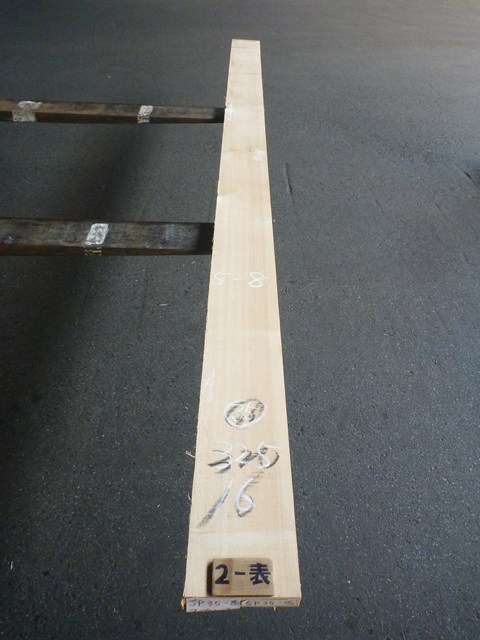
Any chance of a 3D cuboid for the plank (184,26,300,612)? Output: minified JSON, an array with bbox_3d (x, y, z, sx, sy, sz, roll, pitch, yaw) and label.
[{"bbox_3d":[0.019,-0.647,1.957,0.165,0.036,3.220,0,41,1],"label":"plank"}]

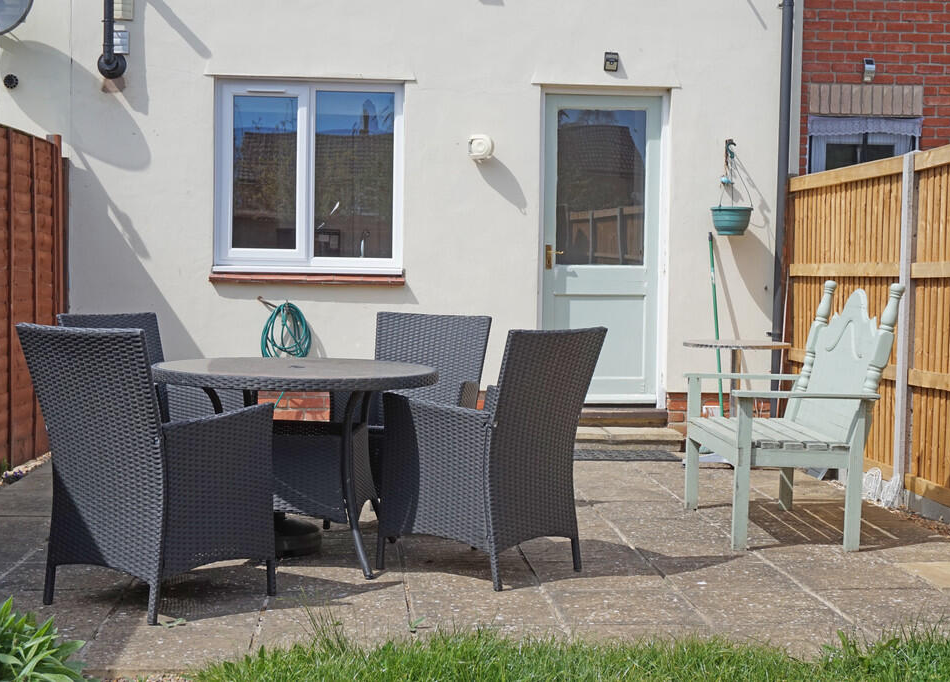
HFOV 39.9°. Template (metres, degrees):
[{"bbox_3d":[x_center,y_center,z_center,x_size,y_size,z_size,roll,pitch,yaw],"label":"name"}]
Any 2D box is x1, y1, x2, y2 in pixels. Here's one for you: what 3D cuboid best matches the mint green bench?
[{"bbox_3d":[1.358,0.276,5.726,0.720,1.085,1.000,1,3,-3],"label":"mint green bench"}]

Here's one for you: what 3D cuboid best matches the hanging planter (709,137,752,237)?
[{"bbox_3d":[1.581,-0.942,8.024,0.266,0.591,0.266,1,3,-4],"label":"hanging planter"}]

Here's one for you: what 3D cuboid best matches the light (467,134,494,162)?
[{"bbox_3d":[0.036,-1.224,8.302,0.165,0.172,0.120,1,3,-5],"label":"light"}]

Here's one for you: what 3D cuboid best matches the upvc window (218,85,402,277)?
[{"bbox_3d":[-1.052,-1.040,8.307,1.200,1.210,0.100,1,3,-5],"label":"upvc window"}]

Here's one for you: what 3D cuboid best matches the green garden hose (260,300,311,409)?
[{"bbox_3d":[-1.200,0.087,8.253,0.325,0.680,0.130,1,3,-5],"label":"green garden hose"}]

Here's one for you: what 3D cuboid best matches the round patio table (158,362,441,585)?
[{"bbox_3d":[-0.702,0.475,5.140,1.102,0.738,1.102,1,3,-4],"label":"round patio table"}]

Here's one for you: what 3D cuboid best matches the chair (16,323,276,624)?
[{"bbox_3d":[-1.079,0.402,4.315,0.585,0.905,0.635,3,3,30],"label":"chair"}]

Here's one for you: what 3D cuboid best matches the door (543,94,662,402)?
[{"bbox_3d":[0.804,-0.579,8.339,0.750,1.960,0.055,1,3,-4],"label":"door"}]

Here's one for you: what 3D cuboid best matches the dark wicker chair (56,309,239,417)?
[{"bbox_3d":[-1.340,0.337,5.521,0.635,0.905,0.585,3,3,31],"label":"dark wicker chair"}]

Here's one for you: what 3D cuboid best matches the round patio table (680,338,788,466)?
[{"bbox_3d":[1.456,0.372,7.312,0.610,0.735,0.610,1,3,0],"label":"round patio table"}]

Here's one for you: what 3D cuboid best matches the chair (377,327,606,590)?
[{"bbox_3d":[0.080,0.405,4.938,0.640,0.930,0.620,4,4,43],"label":"chair"}]

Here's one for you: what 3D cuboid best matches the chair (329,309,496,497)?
[{"bbox_3d":[-0.274,0.349,5.878,0.620,0.930,0.640,2,3,14],"label":"chair"}]

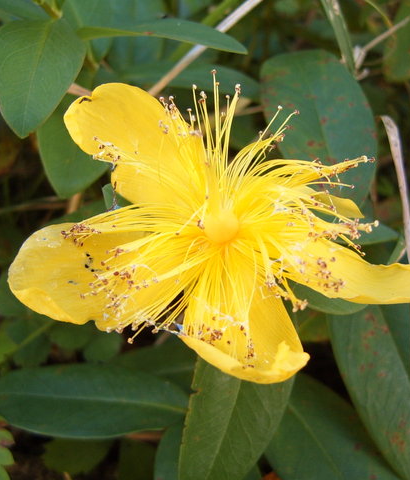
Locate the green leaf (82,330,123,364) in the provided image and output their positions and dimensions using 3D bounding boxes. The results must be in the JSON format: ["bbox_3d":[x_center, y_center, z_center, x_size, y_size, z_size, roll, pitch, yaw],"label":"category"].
[{"bbox_3d":[-0.034,0.035,0.225,0.015,0.004,0.013,0,60,0],"label":"green leaf"}]

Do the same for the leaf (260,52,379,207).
[{"bbox_3d":[0.033,-0.030,0.200,0.035,0.008,0.055,-14,63,-4],"label":"leaf"}]

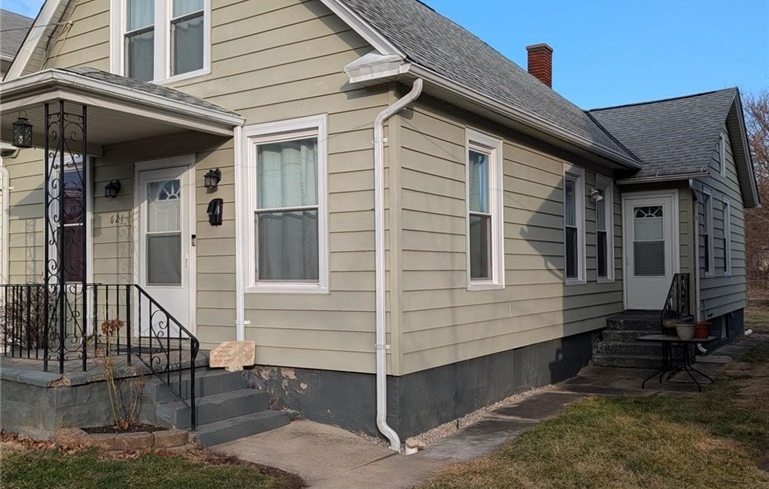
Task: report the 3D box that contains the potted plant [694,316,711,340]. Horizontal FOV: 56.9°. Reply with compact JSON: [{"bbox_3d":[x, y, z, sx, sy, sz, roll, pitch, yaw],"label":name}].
[{"bbox_3d":[4.614,1.209,10.300,0.260,0.330,0.260,-2,-3,33],"label":"potted plant"}]

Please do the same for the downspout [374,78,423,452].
[{"bbox_3d":[0.146,0.191,6.745,0.559,3.495,0.124,-2,-3,33],"label":"downspout"}]

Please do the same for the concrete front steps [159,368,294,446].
[{"bbox_3d":[-1.741,1.640,7.260,0.960,0.510,1.247,-2,-3,33],"label":"concrete front steps"}]

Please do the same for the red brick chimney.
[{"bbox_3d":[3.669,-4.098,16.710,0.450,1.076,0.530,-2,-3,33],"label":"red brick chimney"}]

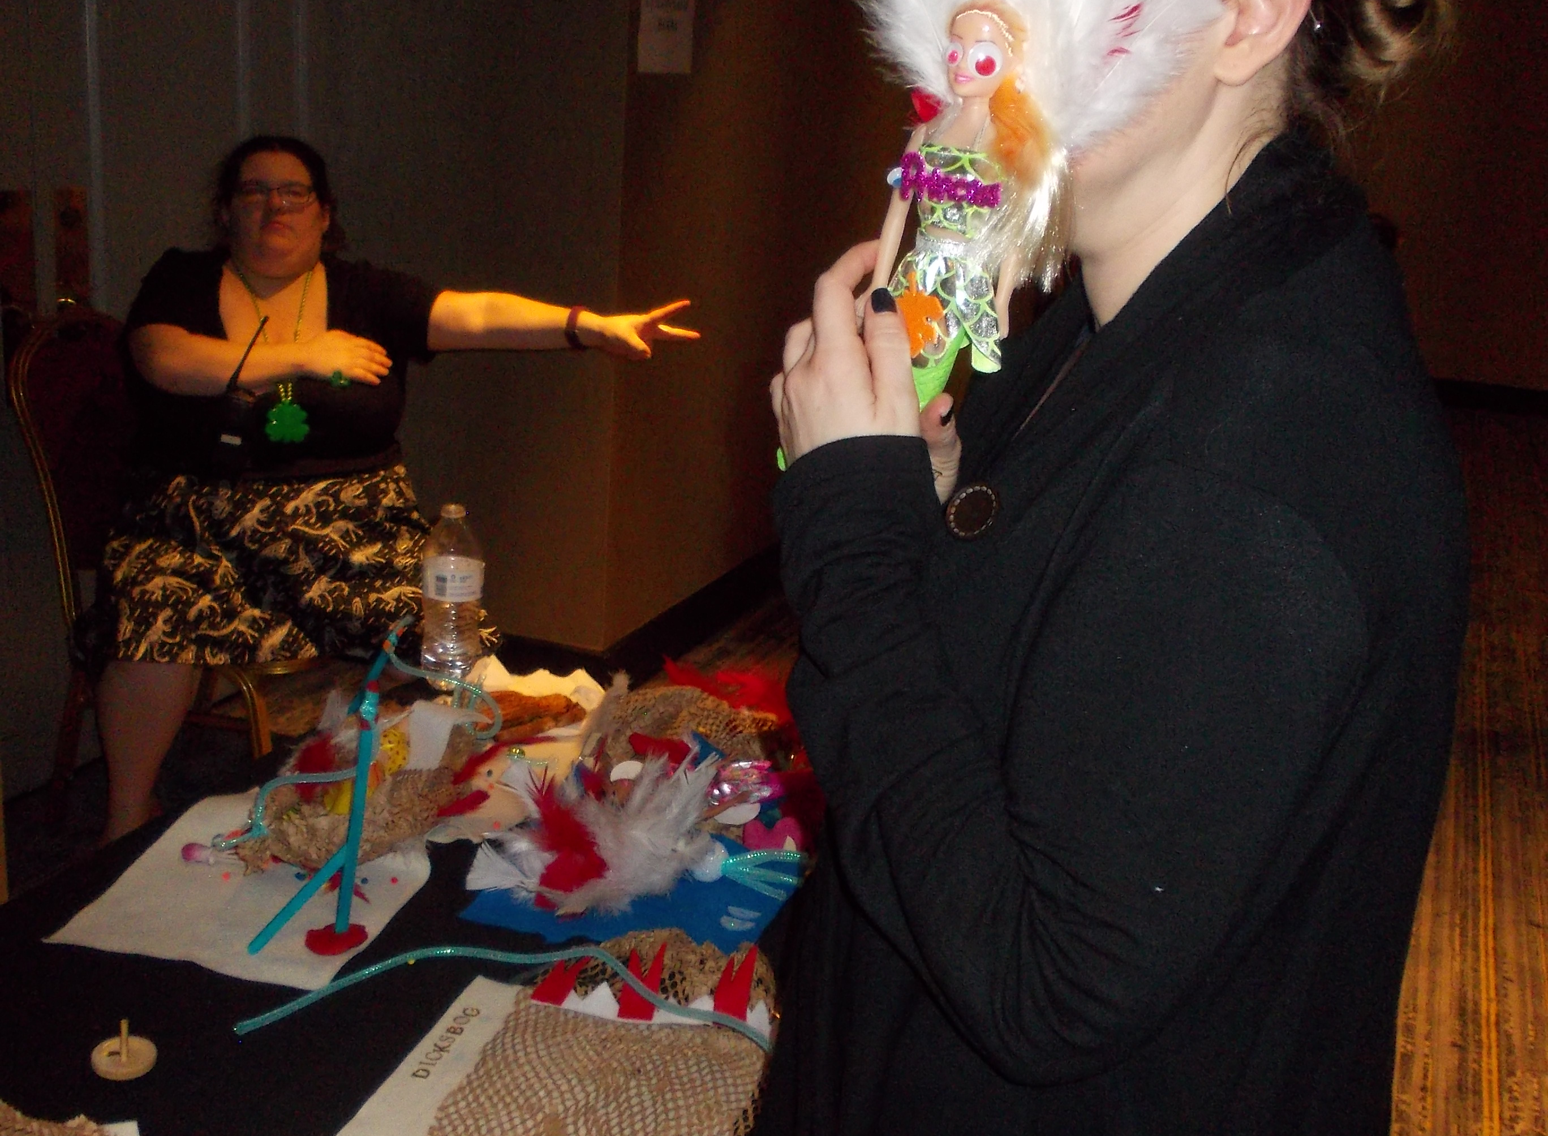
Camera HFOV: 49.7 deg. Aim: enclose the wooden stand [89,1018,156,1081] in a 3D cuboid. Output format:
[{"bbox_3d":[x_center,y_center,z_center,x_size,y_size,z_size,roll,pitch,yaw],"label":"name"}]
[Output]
[{"bbox_3d":[-0.418,0.301,1.072,0.041,0.036,0.041,4,14,0],"label":"wooden stand"}]

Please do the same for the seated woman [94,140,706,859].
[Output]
[{"bbox_3d":[-0.684,-0.120,3.034,1.000,1.260,0.720,-3,17,-24],"label":"seated woman"}]

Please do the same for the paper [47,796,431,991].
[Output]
[{"bbox_3d":[-0.408,0.253,1.370,0.228,0.012,0.290,7,16,10],"label":"paper"}]

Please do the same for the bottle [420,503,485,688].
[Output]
[{"bbox_3d":[-0.353,0.025,1.831,0.067,0.204,0.067,4,16,-1],"label":"bottle"}]

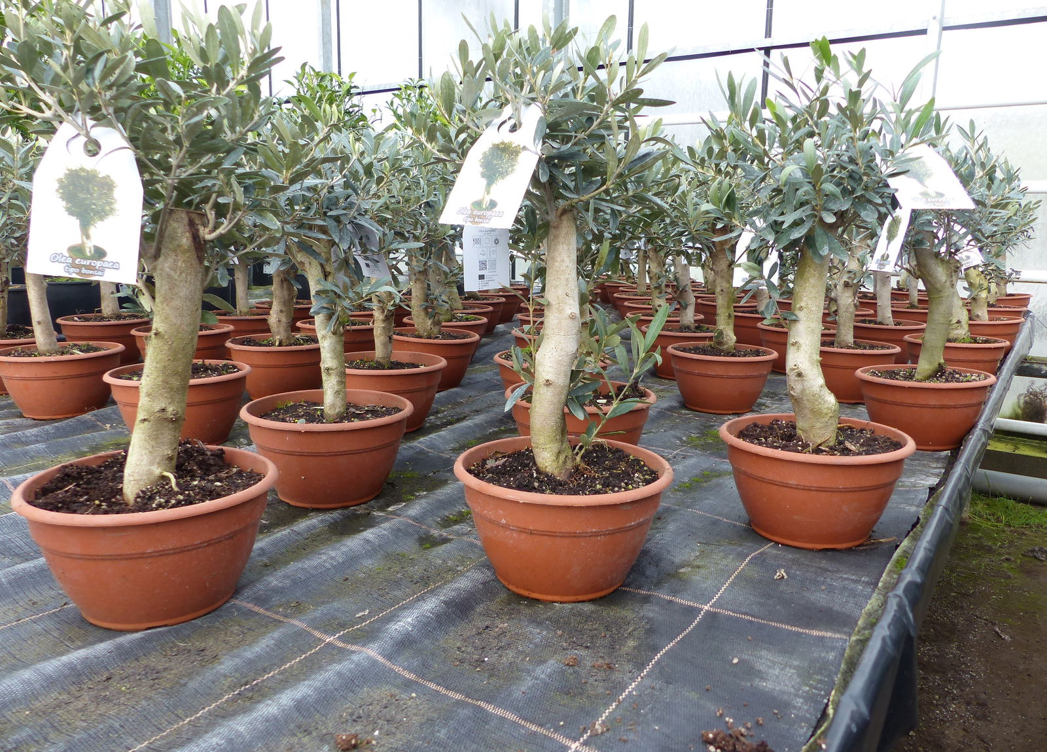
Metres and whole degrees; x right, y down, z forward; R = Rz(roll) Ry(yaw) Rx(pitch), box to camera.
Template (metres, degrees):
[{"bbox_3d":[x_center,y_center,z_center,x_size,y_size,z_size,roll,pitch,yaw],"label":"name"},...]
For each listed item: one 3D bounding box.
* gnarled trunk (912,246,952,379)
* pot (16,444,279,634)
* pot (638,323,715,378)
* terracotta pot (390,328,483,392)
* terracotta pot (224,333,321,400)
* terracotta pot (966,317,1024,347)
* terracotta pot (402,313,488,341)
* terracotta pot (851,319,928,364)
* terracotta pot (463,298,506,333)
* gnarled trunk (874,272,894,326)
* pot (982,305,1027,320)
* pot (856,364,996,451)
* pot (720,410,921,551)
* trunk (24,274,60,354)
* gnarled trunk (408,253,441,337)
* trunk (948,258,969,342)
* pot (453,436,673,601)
[{"bbox_3d":[0.761,-0.117,1.406,0.063,0.251,0.056,7,12,28],"label":"gnarled trunk"},{"bbox_3d":[-0.372,0.163,0.770,0.238,0.125,0.238,1,11,0],"label":"pot"},{"bbox_3d":[0.471,-0.071,2.220,0.256,0.136,0.256,1,10,0],"label":"pot"},{"bbox_3d":[-0.256,-0.045,2.095,0.272,0.148,0.272,1,10,0],"label":"terracotta pot"},{"bbox_3d":[-0.612,-0.023,1.907,0.256,0.136,0.256,1,10,0],"label":"terracotta pot"},{"bbox_3d":[1.742,-0.146,2.875,0.272,0.148,0.272,1,10,0],"label":"terracotta pot"},{"bbox_3d":[-0.236,-0.104,2.301,0.256,0.136,0.256,1,10,0],"label":"terracotta pot"},{"bbox_3d":[1.080,-0.100,2.290,0.238,0.125,0.238,1,11,0],"label":"terracotta pot"},{"bbox_3d":[-0.186,-0.226,2.838,0.238,0.125,0.238,1,11,0],"label":"terracotta pot"},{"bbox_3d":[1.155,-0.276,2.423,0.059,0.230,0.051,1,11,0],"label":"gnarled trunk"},{"bbox_3d":[1.879,-0.211,3.066,0.255,0.134,0.255,1,11,0],"label":"pot"},{"bbox_3d":[0.864,0.067,1.645,0.272,0.148,0.272,1,10,0],"label":"pot"},{"bbox_3d":[0.376,0.137,0.992,0.238,0.125,0.238,1,11,0],"label":"pot"},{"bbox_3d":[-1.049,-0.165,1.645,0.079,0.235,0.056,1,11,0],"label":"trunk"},{"bbox_3d":[-0.237,-0.195,1.816,0.079,0.202,0.069,0,11,-7],"label":"gnarled trunk"},{"bbox_3d":[1.178,-0.209,2.056,0.066,0.217,0.064,7,12,29],"label":"trunk"},{"bbox_3d":[0.049,0.179,0.959,0.272,0.148,0.272,1,10,0],"label":"pot"}]

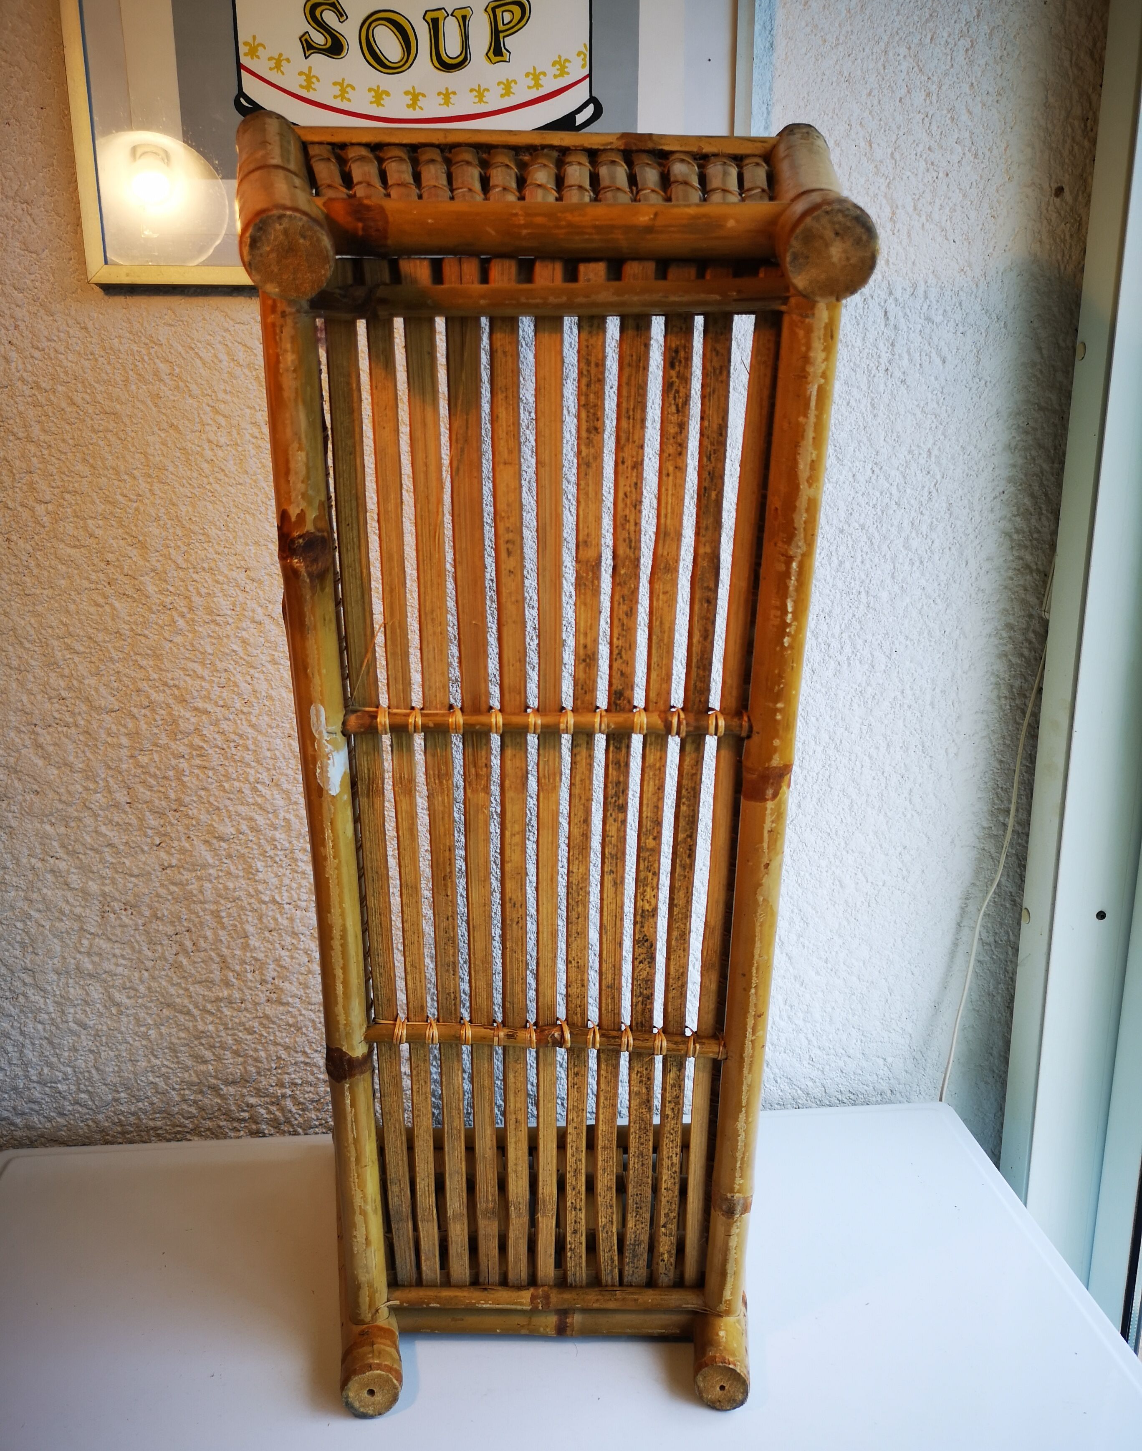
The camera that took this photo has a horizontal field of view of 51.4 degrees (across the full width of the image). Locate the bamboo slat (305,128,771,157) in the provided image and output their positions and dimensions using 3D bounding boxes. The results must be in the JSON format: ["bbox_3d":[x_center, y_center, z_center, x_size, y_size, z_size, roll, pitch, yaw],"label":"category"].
[{"bbox_3d":[-0.019,-0.383,0.778,0.312,0.012,0.012,0,24,-3],"label":"bamboo slat"}]

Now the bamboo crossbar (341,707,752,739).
[{"bbox_3d":[-0.014,-0.001,0.656,0.226,0.013,0.013,0,23,-1],"label":"bamboo crossbar"}]

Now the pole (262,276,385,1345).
[{"bbox_3d":[-0.149,0.101,0.749,0.028,0.745,0.028,-1,24,-3],"label":"pole"}]

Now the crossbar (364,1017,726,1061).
[{"bbox_3d":[-0.017,0.214,0.807,0.245,0.013,0.013,3,23,-5],"label":"crossbar"}]

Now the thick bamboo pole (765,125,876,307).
[{"bbox_3d":[0.138,-0.302,0.679,0.043,0.043,0.322,4,34,6],"label":"thick bamboo pole"}]

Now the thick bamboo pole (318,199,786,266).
[{"bbox_3d":[-0.007,-0.250,0.598,0.234,0.028,0.028,-1,24,-3],"label":"thick bamboo pole"}]

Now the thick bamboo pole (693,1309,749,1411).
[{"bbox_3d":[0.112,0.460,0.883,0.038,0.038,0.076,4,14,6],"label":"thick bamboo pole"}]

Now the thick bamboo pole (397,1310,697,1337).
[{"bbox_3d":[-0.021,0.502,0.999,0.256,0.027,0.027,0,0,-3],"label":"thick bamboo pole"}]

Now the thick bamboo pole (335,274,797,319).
[{"bbox_3d":[-0.004,-0.222,0.616,0.233,0.019,0.019,-1,24,-3],"label":"thick bamboo pole"}]

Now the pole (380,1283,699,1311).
[{"bbox_3d":[-0.019,0.472,0.979,0.268,0.019,0.019,0,0,-3],"label":"pole"}]

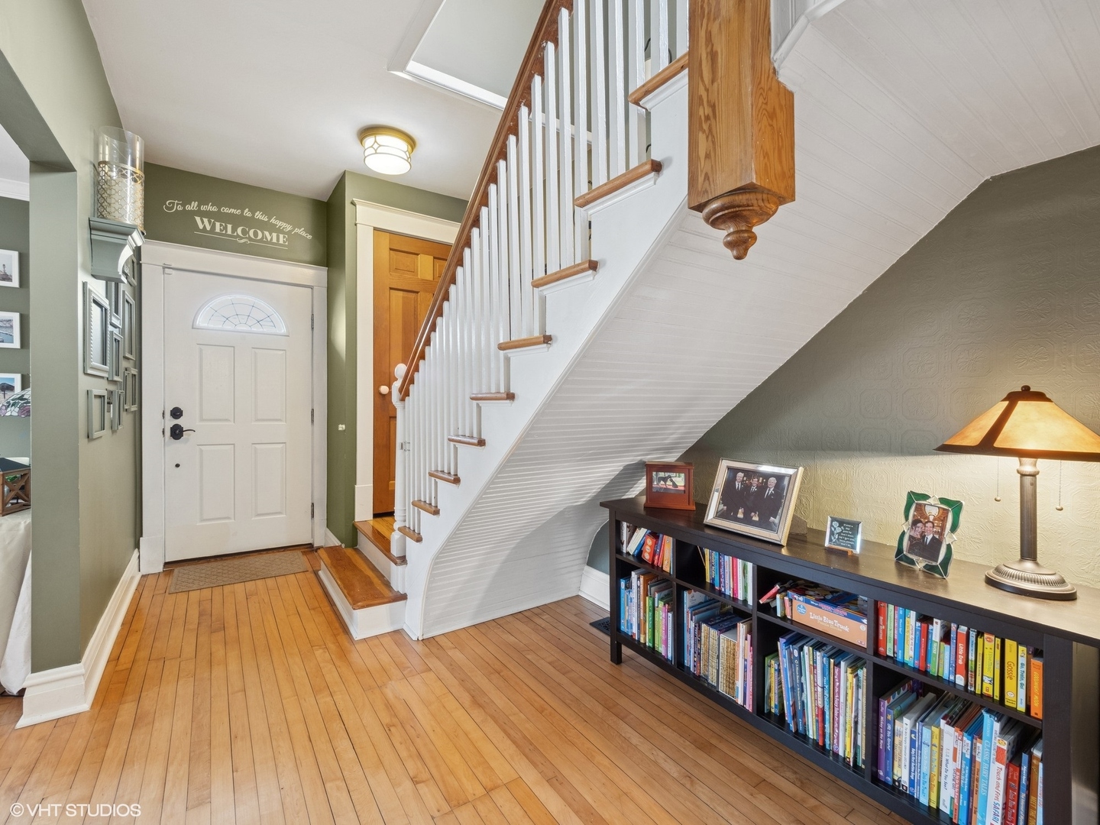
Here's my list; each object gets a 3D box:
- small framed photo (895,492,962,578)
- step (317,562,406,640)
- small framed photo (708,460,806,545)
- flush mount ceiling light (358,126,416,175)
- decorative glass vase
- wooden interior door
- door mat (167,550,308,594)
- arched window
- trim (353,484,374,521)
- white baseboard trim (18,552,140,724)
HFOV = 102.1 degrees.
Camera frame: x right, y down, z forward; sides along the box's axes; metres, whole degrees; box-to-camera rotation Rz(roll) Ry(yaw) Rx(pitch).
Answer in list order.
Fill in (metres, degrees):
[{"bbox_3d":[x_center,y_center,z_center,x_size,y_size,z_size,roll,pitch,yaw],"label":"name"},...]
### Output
[{"bbox_3d":[1.010,0.322,1.182,0.025,0.197,0.135,14,-3,-13],"label":"small framed photo"},{"bbox_3d":[-1.129,0.988,2.609,0.260,0.170,1.090,0,0,-35],"label":"step"},{"bbox_3d":[0.697,0.298,1.536,0.030,0.250,0.304,23,-11,-28],"label":"small framed photo"},{"bbox_3d":[-1.005,-1.609,2.760,0.338,0.126,0.338,0,0,-32],"label":"flush mount ceiling light"},{"bbox_3d":[-1.826,-0.985,1.900,0.145,0.390,0.145,0,1,-37],"label":"decorative glass vase"},{"bbox_3d":[-0.952,-0.287,3.405,0.760,2.030,0.045,0,0,-32],"label":"wooden interior door"},{"bbox_3d":[-2.084,1.063,3.013,0.745,0.012,0.490,0,0,-32],"label":"door mat"},{"bbox_3d":[-2.261,-0.722,3.280,0.580,0.272,0.040,0,0,-32],"label":"arched window"},{"bbox_3d":[-1.305,0.626,3.116,0.120,0.255,0.030,0,0,-32],"label":"trim"},{"bbox_3d":[-2.240,0.983,2.213,0.181,0.180,1.639,0,1,-37],"label":"white baseboard trim"}]

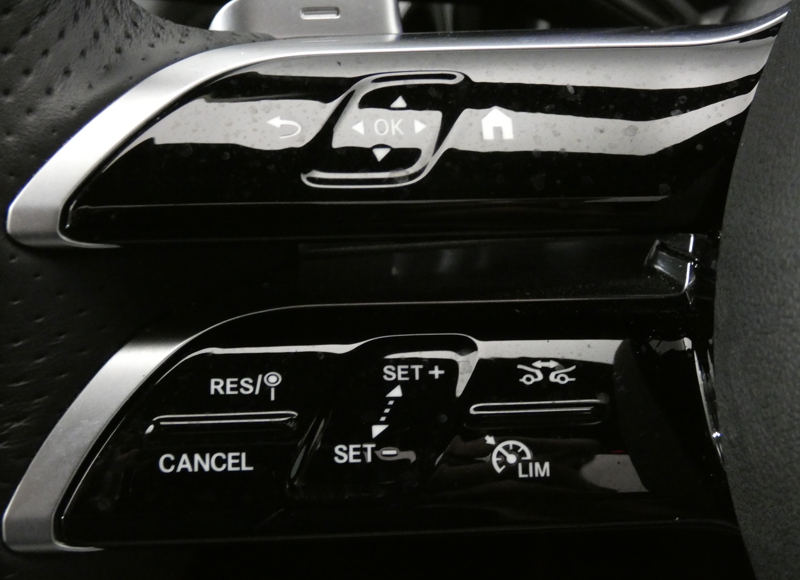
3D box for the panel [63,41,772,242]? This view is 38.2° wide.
[{"bbox_3d":[0.002,-0.017,0.131,0.079,0.022,0.012,-1,2,-2],"label":"panel"}]

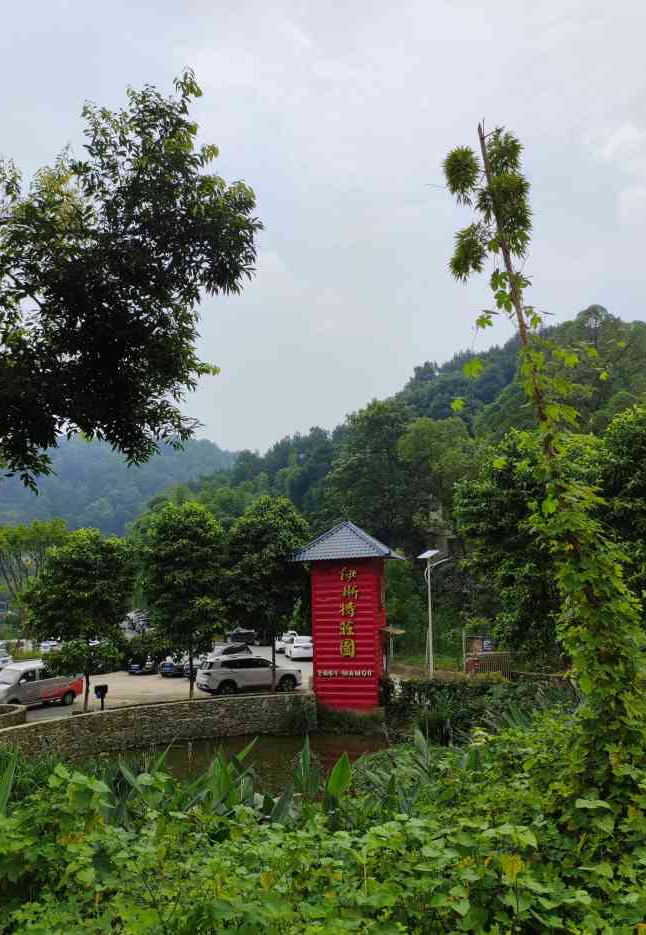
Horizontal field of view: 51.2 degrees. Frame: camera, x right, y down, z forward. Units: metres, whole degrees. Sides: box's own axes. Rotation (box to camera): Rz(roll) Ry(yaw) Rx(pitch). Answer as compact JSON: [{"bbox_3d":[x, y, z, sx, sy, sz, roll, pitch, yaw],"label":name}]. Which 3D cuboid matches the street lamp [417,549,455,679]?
[{"bbox_3d":[5.710,7.444,34.639,1.950,6.700,0.800,-1,-11,0],"label":"street lamp"}]

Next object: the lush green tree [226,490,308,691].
[{"bbox_3d":[-2.419,5.318,29.134,3.754,8.405,3.700,-1,-11,0],"label":"lush green tree"}]

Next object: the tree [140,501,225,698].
[{"bbox_3d":[-5.807,5.803,29.301,3.600,8.400,3.600,-1,-11,0],"label":"tree"}]

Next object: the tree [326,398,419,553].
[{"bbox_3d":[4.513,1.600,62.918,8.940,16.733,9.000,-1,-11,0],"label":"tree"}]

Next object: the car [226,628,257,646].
[{"bbox_3d":[-7.337,15.653,63.162,1.850,1.700,4.600,6,-13,-29],"label":"car"}]

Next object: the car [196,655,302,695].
[{"bbox_3d":[-3.236,9.216,30.388,4.680,1.700,1.870,4,-13,-24],"label":"car"}]

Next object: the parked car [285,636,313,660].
[{"bbox_3d":[-1.476,12.433,47.174,1.850,1.570,4.600,1,-11,-10],"label":"parked car"}]

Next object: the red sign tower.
[{"bbox_3d":[1.051,5.881,27.376,3.750,7.370,3.600,-4,-12,14],"label":"red sign tower"}]

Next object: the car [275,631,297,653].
[{"bbox_3d":[-2.324,13.778,53.829,1.820,1.620,4.600,-4,-11,15],"label":"car"}]

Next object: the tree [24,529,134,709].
[{"bbox_3d":[-9.100,5.589,25.127,4.098,6.656,4.000,-1,-11,0],"label":"tree"}]

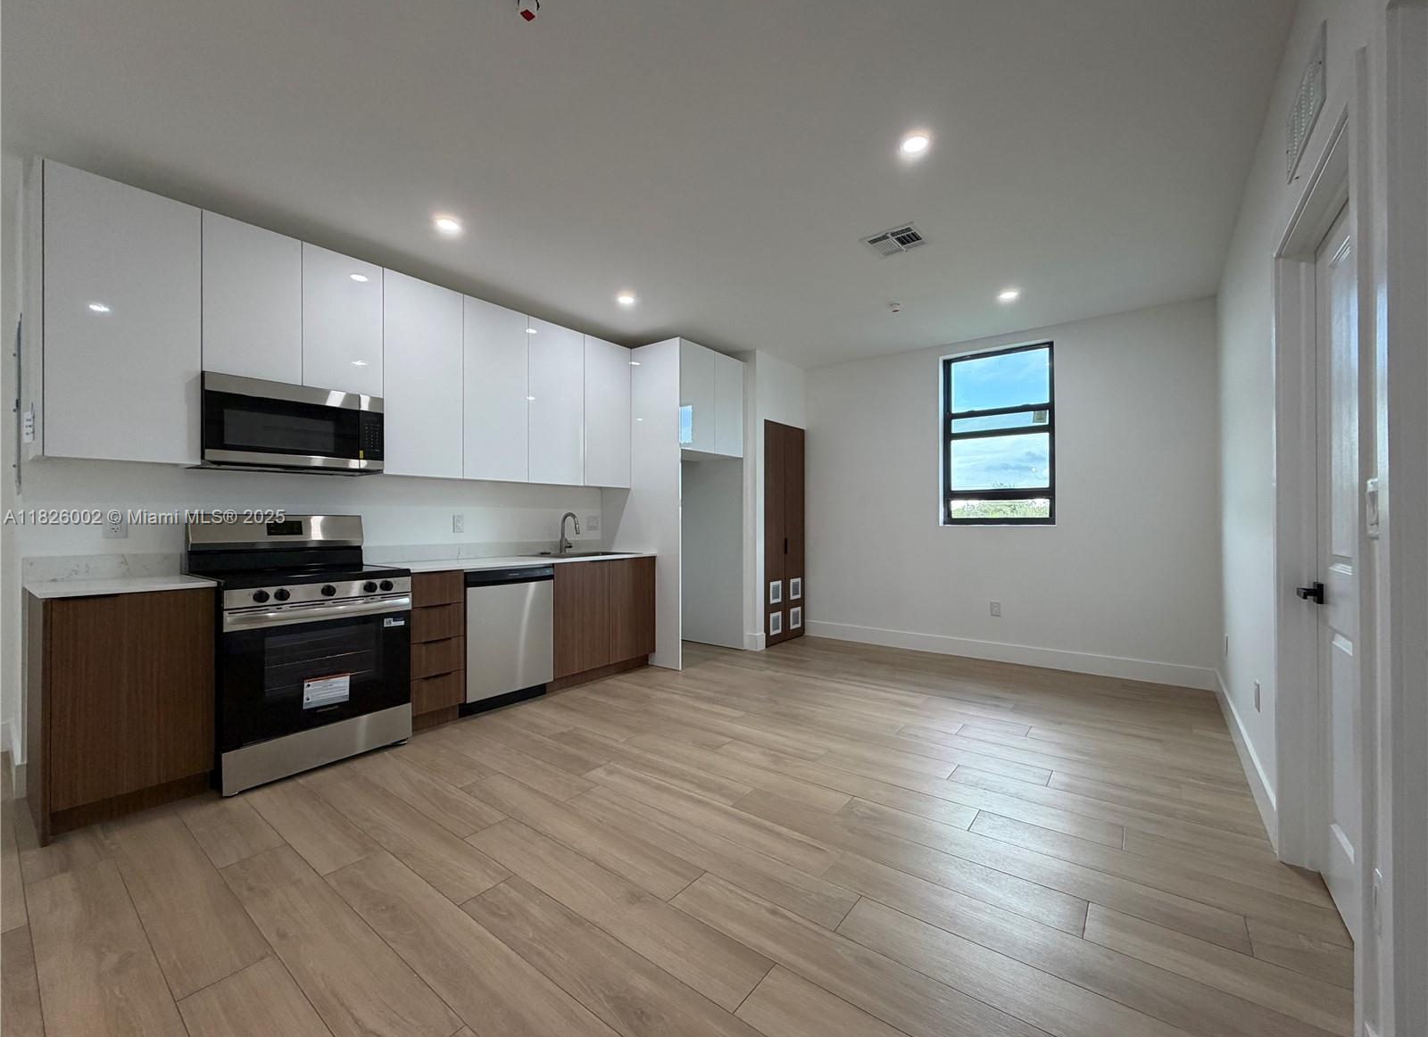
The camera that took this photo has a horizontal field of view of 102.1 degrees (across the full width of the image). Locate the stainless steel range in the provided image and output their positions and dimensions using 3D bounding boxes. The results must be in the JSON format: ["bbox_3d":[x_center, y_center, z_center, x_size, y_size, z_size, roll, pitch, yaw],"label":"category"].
[{"bbox_3d":[-2.068,0.567,2.910,0.705,1.178,0.767,0,0,37],"label":"stainless steel range"}]

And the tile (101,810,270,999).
[{"bbox_3d":[-1.715,1.167,1.834,1.208,0.011,0.196,0,0,37],"label":"tile"}]

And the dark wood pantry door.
[{"bbox_3d":[0.670,0.142,5.497,0.041,2.043,0.750,0,0,37],"label":"dark wood pantry door"}]

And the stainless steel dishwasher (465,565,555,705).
[{"bbox_3d":[-1.459,0.713,3.704,0.604,0.816,0.609,0,0,37],"label":"stainless steel dishwasher"}]

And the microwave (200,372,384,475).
[{"bbox_3d":[-2.200,-0.451,3.002,0.396,0.406,0.760,0,0,37],"label":"microwave"}]

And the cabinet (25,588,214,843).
[{"bbox_3d":[-2.479,0.726,2.418,0.628,0.860,0.489,0,0,37],"label":"cabinet"}]

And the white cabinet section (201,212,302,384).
[{"bbox_3d":[-2.292,-1.011,2.817,0.347,0.714,0.378,0,0,37],"label":"white cabinet section"}]

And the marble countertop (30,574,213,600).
[{"bbox_3d":[-2.477,0.285,2.410,0.645,0.022,0.485,0,0,37],"label":"marble countertop"}]

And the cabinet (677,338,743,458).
[{"bbox_3d":[-0.281,-0.957,4.961,0.697,0.832,0.839,0,0,37],"label":"cabinet"}]

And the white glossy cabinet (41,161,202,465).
[{"bbox_3d":[-2.587,-0.812,2.520,0.373,1.141,0.471,0,0,37],"label":"white glossy cabinet"}]

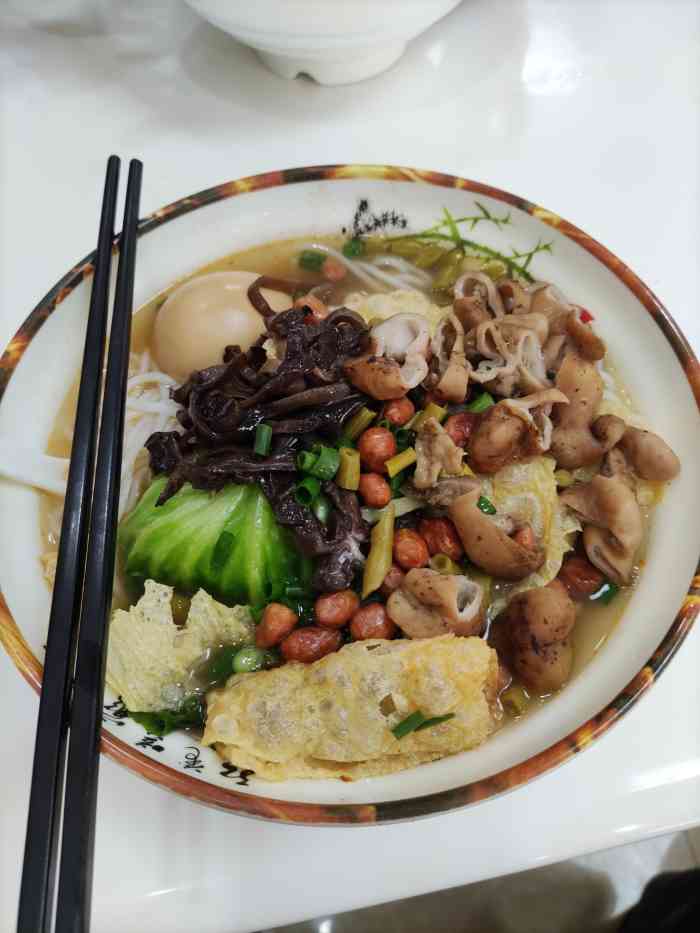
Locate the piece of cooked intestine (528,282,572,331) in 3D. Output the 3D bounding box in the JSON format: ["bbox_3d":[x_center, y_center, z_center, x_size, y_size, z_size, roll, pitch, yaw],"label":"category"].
[{"bbox_3d":[0.072,-0.056,0.241,0.015,0.012,0.017,-23,64,-10],"label":"piece of cooked intestine"}]

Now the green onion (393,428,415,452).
[{"bbox_3d":[0.018,-0.009,0.224,0.006,0.006,0.008,9,62,5],"label":"green onion"}]

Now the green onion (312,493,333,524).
[{"bbox_3d":[-0.009,0.014,0.217,0.006,0.005,0.010,-13,62,-6],"label":"green onion"}]

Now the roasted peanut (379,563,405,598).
[{"bbox_3d":[0.013,0.035,0.210,0.009,0.009,0.013,24,65,14],"label":"roasted peanut"}]

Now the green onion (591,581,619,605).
[{"bbox_3d":[0.081,0.040,0.214,0.009,0.005,0.006,-25,64,-12],"label":"green onion"}]

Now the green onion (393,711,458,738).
[{"bbox_3d":[0.020,0.069,0.180,0.018,0.004,0.006,-17,63,-8],"label":"green onion"}]

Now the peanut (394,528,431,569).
[{"bbox_3d":[0.019,0.025,0.204,0.011,0.010,0.013,-19,63,-10],"label":"peanut"}]

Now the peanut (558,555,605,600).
[{"bbox_3d":[0.072,0.034,0.211,0.015,0.012,0.012,20,63,10],"label":"peanut"}]

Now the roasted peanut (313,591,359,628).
[{"bbox_3d":[-0.004,0.043,0.201,0.014,0.010,0.010,-23,64,-12],"label":"roasted peanut"}]

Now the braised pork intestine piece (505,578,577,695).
[{"bbox_3d":[0.054,0.049,0.192,0.020,0.019,0.027,-1,62,1],"label":"braised pork intestine piece"}]

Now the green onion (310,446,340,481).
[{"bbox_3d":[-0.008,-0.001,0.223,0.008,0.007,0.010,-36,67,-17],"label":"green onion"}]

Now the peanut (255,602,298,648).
[{"bbox_3d":[-0.022,0.048,0.204,0.009,0.009,0.014,36,68,18],"label":"peanut"}]

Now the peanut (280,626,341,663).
[{"bbox_3d":[-0.012,0.052,0.197,0.018,0.010,0.010,-11,62,-6],"label":"peanut"}]

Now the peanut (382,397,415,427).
[{"bbox_3d":[0.017,-0.019,0.235,0.010,0.010,0.013,19,64,11],"label":"peanut"}]

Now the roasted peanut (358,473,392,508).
[{"bbox_3d":[0.008,0.008,0.211,0.010,0.010,0.012,-24,64,-12],"label":"roasted peanut"}]

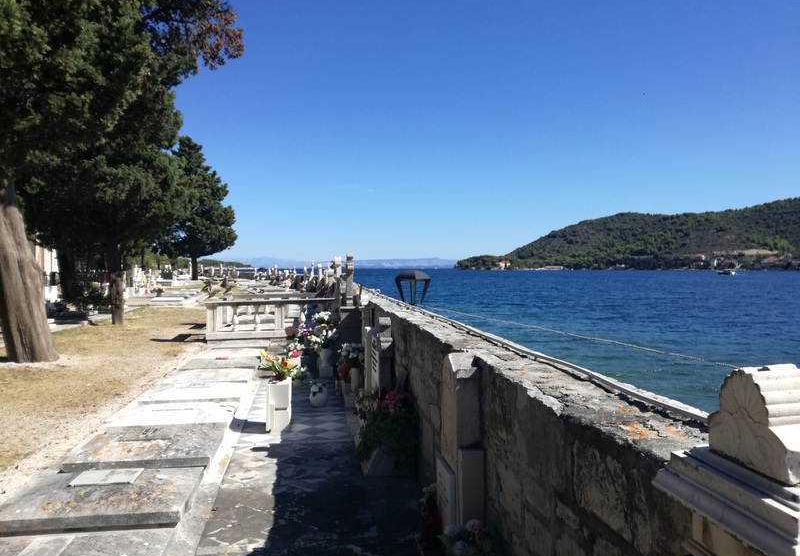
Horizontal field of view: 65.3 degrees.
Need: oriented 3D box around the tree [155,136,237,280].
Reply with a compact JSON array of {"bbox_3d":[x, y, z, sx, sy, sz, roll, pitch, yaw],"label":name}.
[{"bbox_3d":[-17.697,-6.014,54.000,7.100,12.500,7.100,0,1,10],"label":"tree"}]

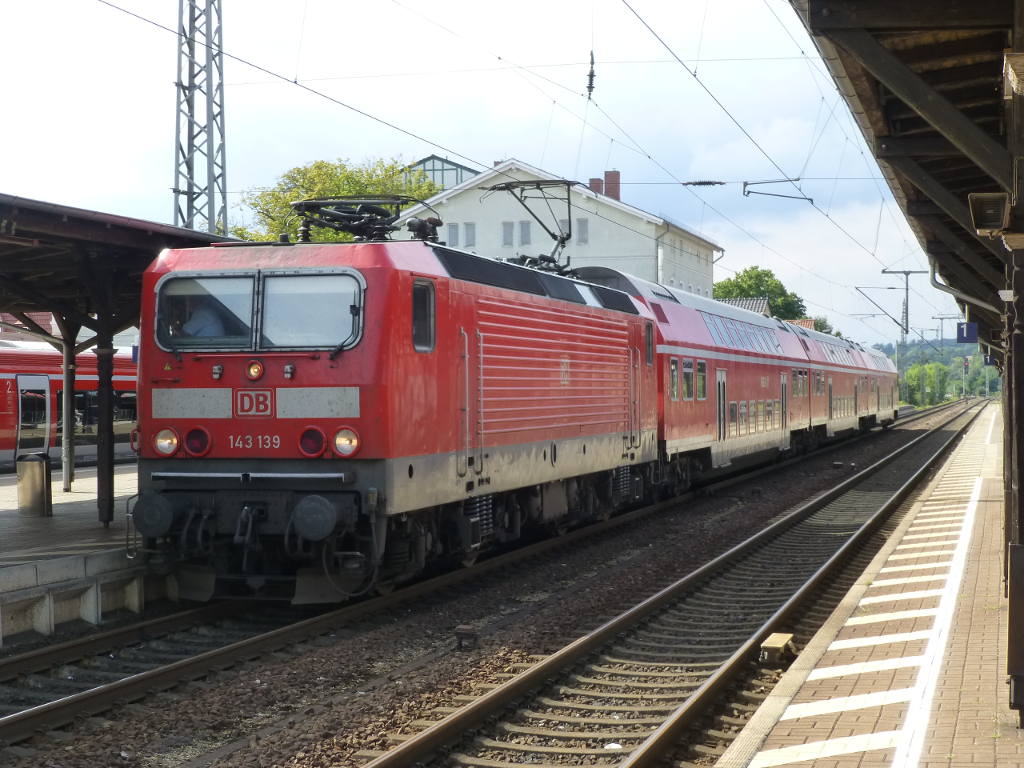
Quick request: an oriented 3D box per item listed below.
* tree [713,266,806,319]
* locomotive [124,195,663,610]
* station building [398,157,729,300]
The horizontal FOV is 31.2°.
[{"bbox_3d":[20.636,-3.686,155.019,8.800,12.490,8.800,0,0,15],"label":"tree"},{"bbox_3d":[-0.672,0.103,26.656,3.020,4.600,16.640,0,0,15],"label":"locomotive"},{"bbox_3d":[2.749,-5.269,113.237,17.200,15.100,21.000,0,0,15],"label":"station building"}]

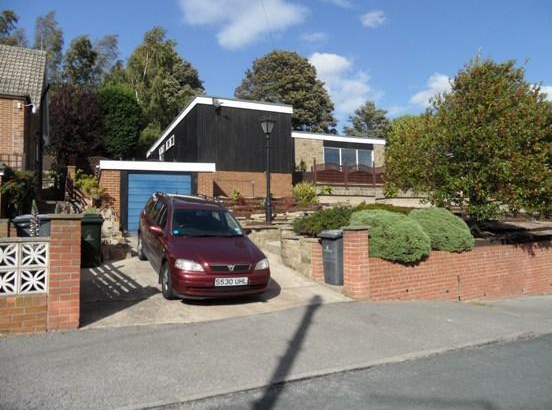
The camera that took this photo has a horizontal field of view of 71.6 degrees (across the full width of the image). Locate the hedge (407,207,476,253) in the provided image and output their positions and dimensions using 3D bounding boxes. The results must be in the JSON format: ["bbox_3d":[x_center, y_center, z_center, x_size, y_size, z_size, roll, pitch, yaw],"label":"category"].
[{"bbox_3d":[3.740,0.557,8.700,1.500,1.000,1.350,1,-2,-30],"label":"hedge"}]

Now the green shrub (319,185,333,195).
[{"bbox_3d":[2.561,-0.794,19.600,0.700,0.520,0.600,0,-1,0],"label":"green shrub"}]

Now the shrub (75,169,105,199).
[{"bbox_3d":[-5.556,-0.611,11.400,0.900,0.850,0.800,0,-1,0],"label":"shrub"}]

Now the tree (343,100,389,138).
[{"bbox_3d":[10.998,-7.919,46.000,5.800,9.000,5.500,0,-1,0],"label":"tree"}]

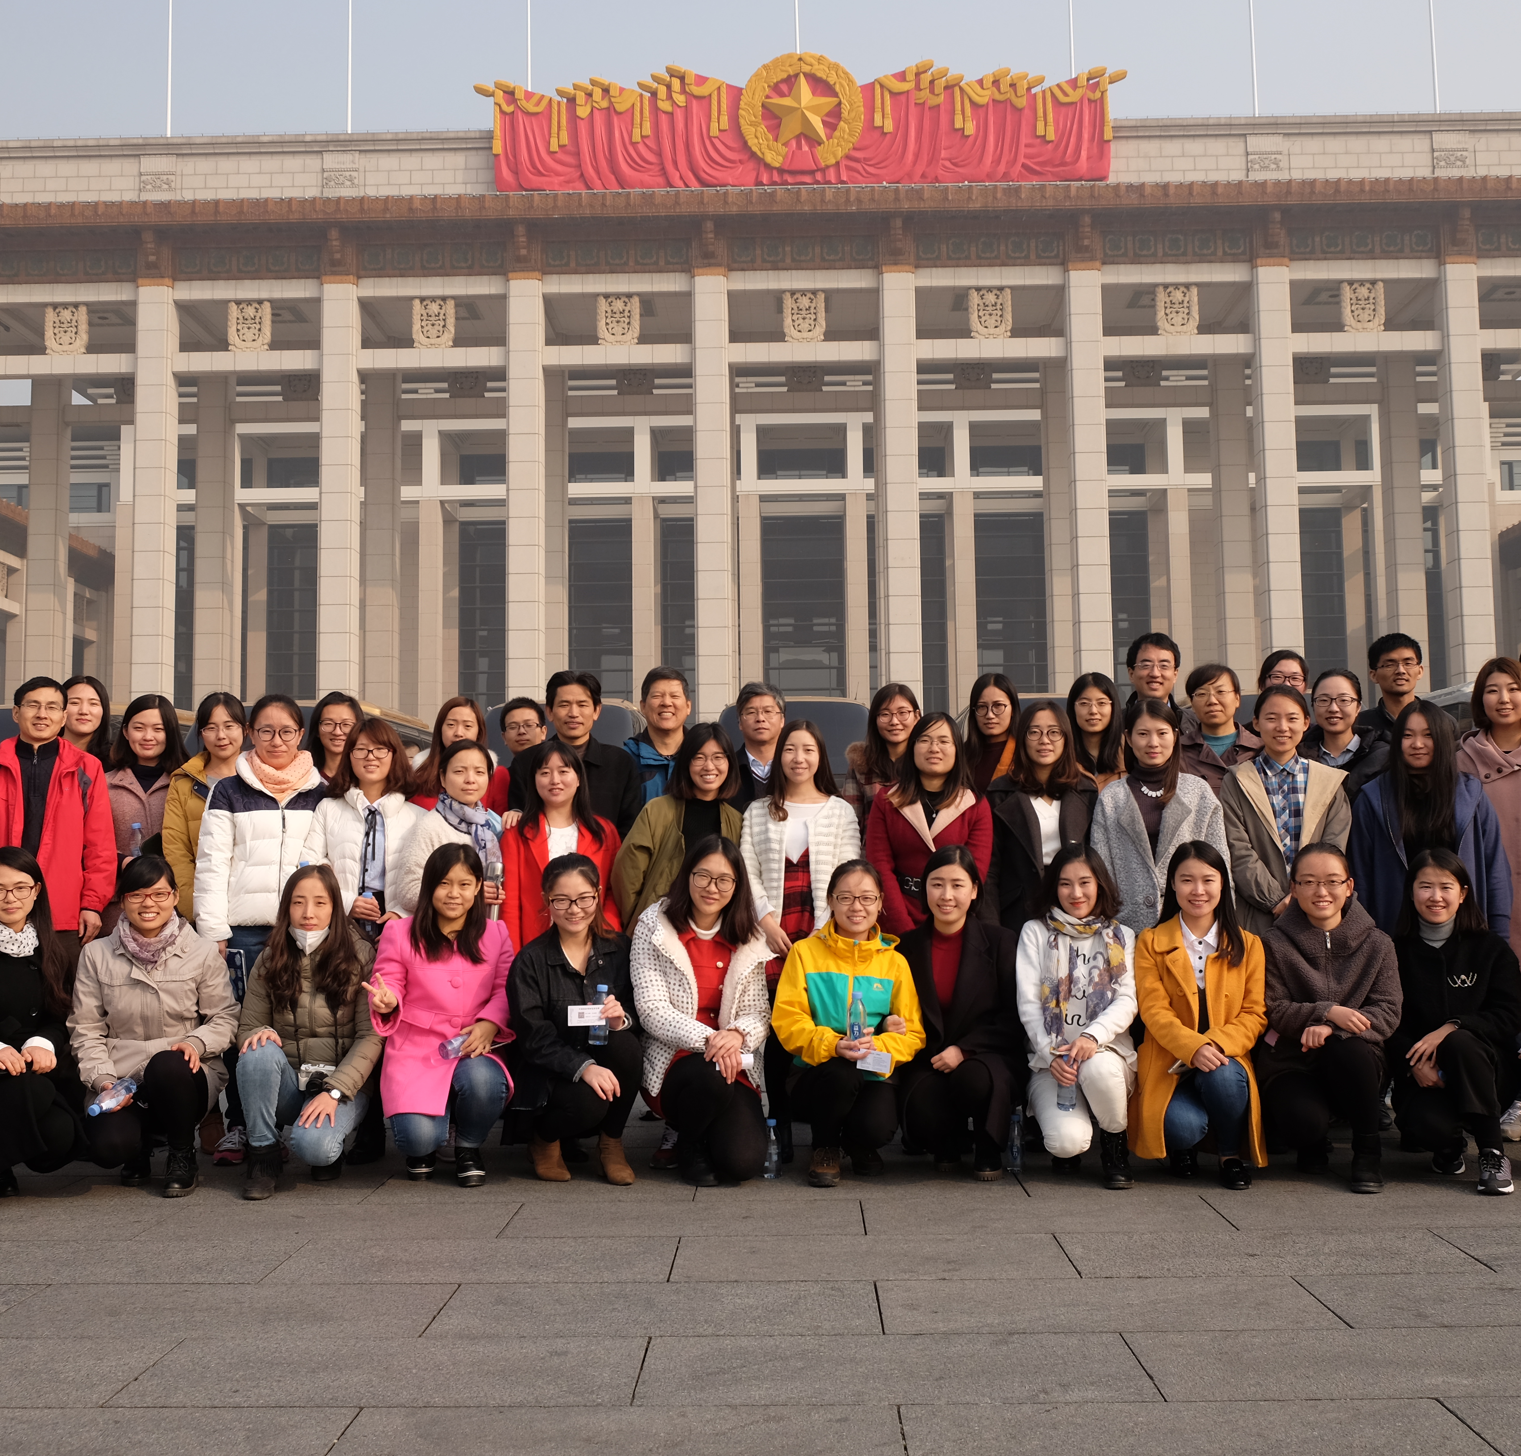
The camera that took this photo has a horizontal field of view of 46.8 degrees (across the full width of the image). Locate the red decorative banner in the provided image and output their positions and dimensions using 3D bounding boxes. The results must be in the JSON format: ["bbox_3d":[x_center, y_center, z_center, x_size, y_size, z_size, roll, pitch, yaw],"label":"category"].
[{"bbox_3d":[1.718,-26.388,76.686,28.000,6.080,1.000,-1,-5,1],"label":"red decorative banner"}]

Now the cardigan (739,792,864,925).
[{"bbox_3d":[0.144,0.459,6.180,0.440,0.460,0.280,-1,-4,2],"label":"cardigan"}]

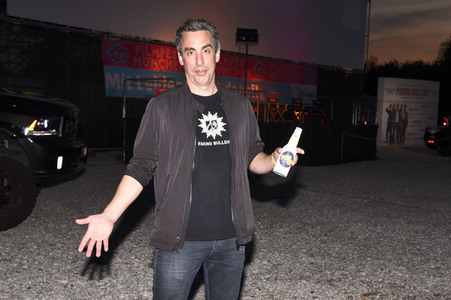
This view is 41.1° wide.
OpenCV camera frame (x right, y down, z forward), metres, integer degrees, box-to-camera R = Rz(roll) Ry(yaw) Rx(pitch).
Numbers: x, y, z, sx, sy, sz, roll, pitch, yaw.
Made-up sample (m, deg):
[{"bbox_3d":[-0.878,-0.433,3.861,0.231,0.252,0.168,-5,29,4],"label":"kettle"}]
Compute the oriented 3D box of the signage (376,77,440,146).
[{"bbox_3d":[8.530,-1.717,27.811,4.040,3.010,0.330,-1,5,-36],"label":"signage"}]

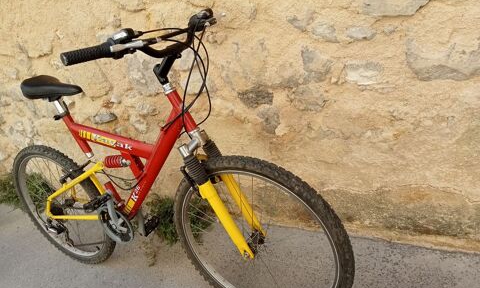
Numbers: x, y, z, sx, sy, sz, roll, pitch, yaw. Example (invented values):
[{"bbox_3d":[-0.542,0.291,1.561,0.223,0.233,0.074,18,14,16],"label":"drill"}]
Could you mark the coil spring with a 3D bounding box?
[{"bbox_3d":[-0.484,0.069,1.505,0.105,0.052,0.052,0,26,33],"label":"coil spring"}]

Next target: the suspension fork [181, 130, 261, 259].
[{"bbox_3d":[-0.042,0.166,1.277,0.080,0.440,0.165,-20,14,39],"label":"suspension fork"}]

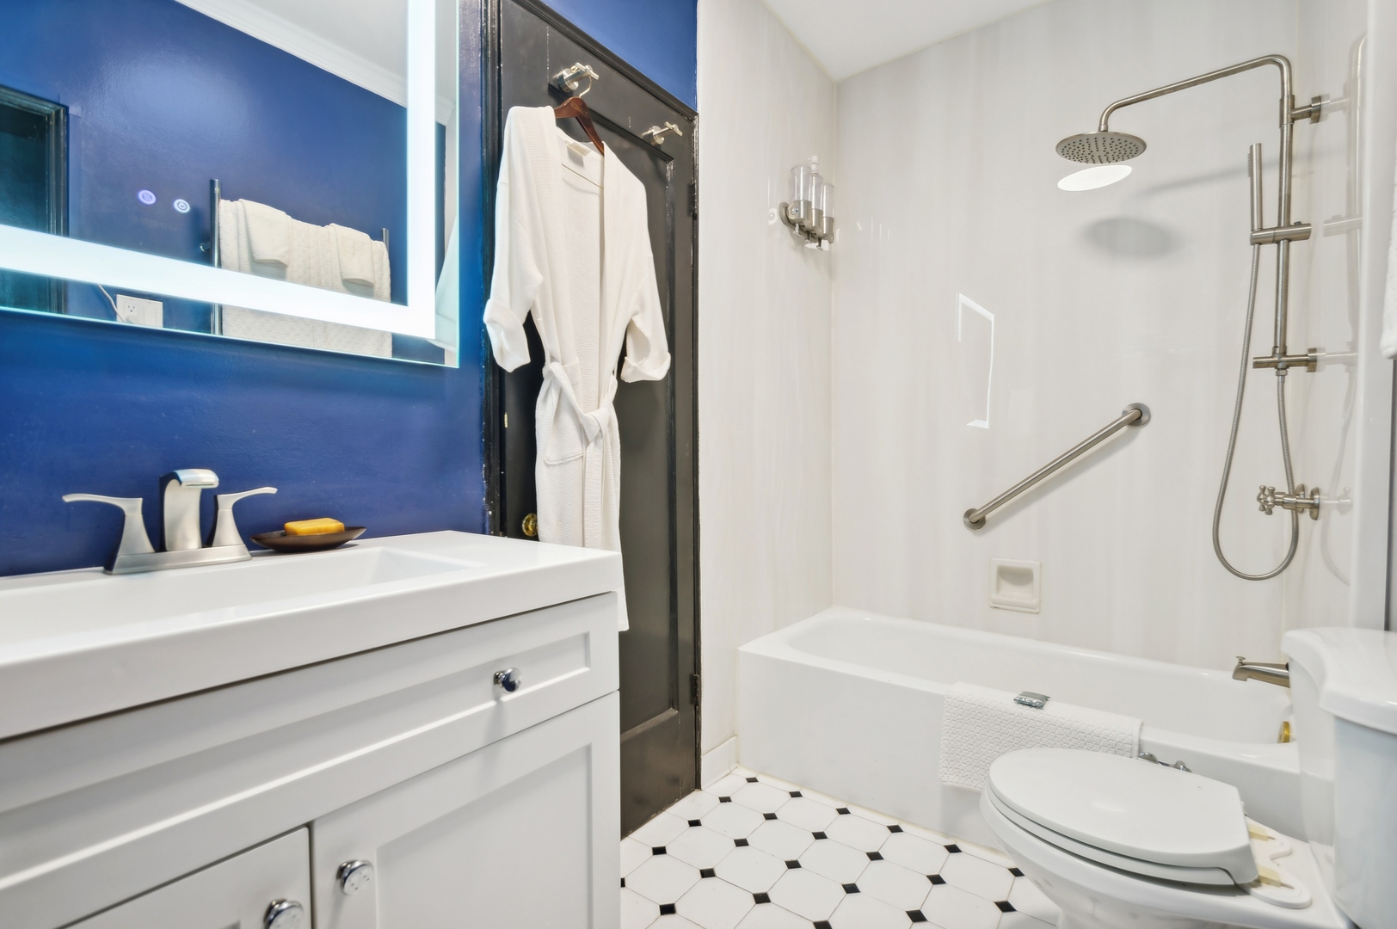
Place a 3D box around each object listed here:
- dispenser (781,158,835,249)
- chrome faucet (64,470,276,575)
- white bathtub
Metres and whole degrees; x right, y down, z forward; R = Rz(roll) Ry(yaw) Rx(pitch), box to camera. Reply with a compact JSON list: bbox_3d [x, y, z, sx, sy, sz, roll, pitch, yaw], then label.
[{"bbox_3d":[0.447,-1.023,2.288,0.100,0.290,0.320,1,1,40],"label":"dispenser"},{"bbox_3d":[-0.743,0.078,0.847,0.140,0.142,0.240,1,1,40],"label":"chrome faucet"},{"bbox_3d":[0.980,0.846,1.911,1.490,0.400,0.780,1,1,35],"label":"white bathtub"}]

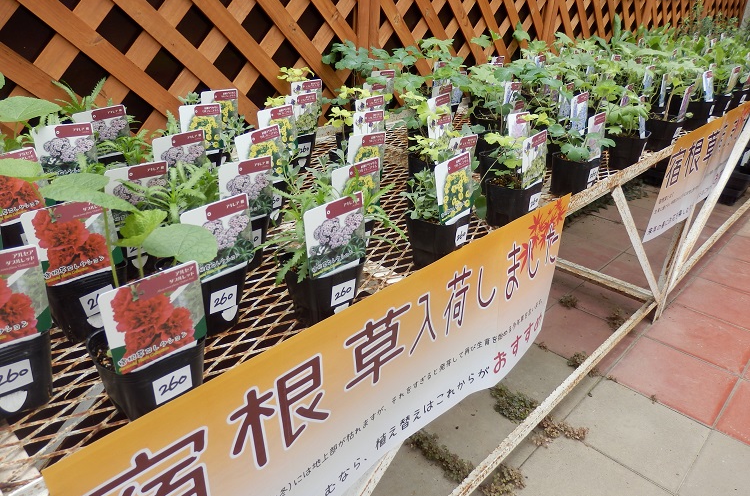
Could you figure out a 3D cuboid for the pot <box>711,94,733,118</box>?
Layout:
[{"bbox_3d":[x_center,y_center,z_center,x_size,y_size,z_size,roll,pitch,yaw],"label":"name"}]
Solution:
[{"bbox_3d":[1.023,-0.425,1.635,0.074,0.078,0.074,23,34,36],"label":"pot"}]

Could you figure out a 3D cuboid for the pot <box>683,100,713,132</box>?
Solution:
[{"bbox_3d":[0.901,-0.377,1.536,0.079,0.076,0.079,-22,35,-38],"label":"pot"}]

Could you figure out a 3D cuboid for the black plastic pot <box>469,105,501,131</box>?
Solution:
[{"bbox_3d":[0.276,-0.289,1.329,0.078,0.076,0.078,-22,35,-38],"label":"black plastic pot"}]

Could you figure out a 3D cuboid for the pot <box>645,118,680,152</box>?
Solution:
[{"bbox_3d":[0.704,-0.282,1.337,0.079,0.076,0.079,-22,35,-38],"label":"pot"}]

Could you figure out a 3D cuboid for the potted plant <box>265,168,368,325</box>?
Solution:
[{"bbox_3d":[-0.065,0.008,0.623,0.097,0.157,0.097,1,26,-1],"label":"potted plant"}]

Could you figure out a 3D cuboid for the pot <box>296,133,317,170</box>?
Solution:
[{"bbox_3d":[-0.172,-0.206,1.140,0.079,0.076,0.079,1,26,-1],"label":"pot"}]

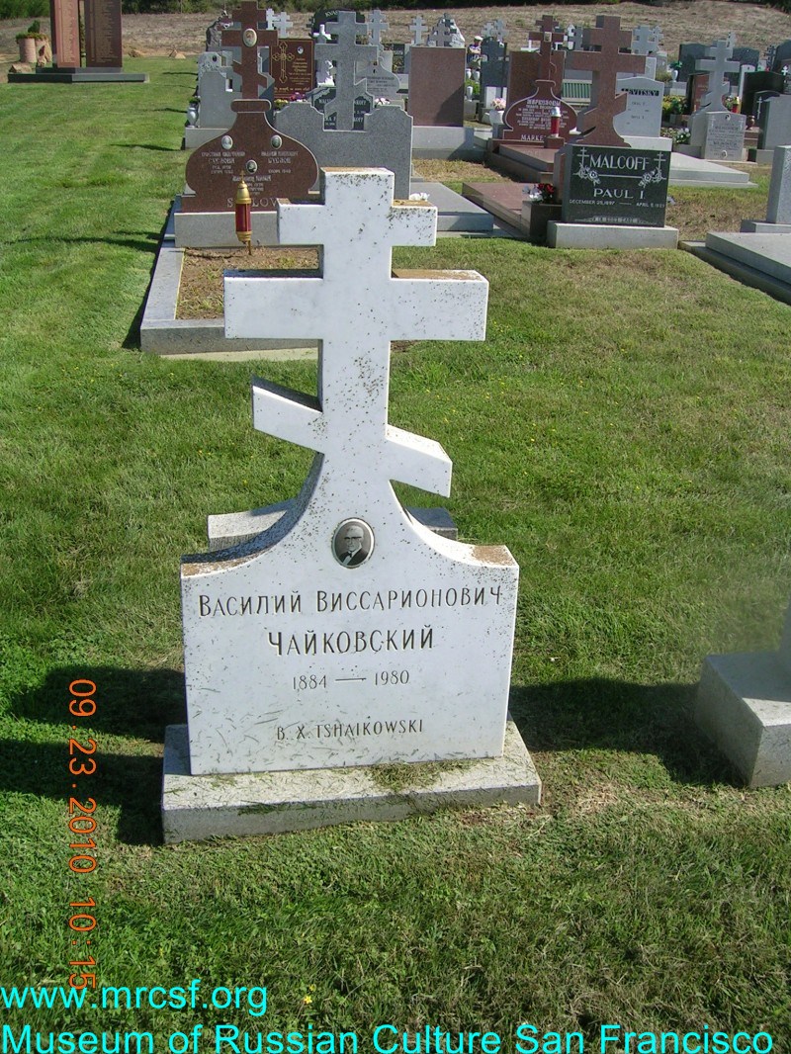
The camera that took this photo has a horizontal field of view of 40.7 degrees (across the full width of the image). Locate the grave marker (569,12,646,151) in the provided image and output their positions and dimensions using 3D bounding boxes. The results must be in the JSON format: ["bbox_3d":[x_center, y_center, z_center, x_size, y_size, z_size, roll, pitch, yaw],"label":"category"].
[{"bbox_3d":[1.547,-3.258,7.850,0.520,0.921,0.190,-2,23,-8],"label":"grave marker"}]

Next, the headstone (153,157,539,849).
[{"bbox_3d":[-0.087,-0.018,2.192,0.811,1.356,0.301,-1,23,-8],"label":"headstone"}]

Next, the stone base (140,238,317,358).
[{"bbox_3d":[-0.854,-1.468,6.596,1.240,0.160,2.600,-2,25,-9],"label":"stone base"}]

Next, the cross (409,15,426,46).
[{"bbox_3d":[0.610,-13.023,28.000,0.460,0.755,0.130,-2,23,-8],"label":"cross"}]

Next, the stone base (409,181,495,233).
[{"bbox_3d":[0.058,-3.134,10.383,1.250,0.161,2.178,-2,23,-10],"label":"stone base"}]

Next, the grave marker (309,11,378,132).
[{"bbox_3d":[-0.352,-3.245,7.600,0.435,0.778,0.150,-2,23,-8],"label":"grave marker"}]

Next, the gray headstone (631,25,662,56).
[{"bbox_3d":[4.099,-7.886,17.500,0.460,0.637,0.130,-2,23,-8],"label":"gray headstone"}]

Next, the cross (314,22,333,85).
[{"bbox_3d":[-1.412,-9.321,21.000,0.380,1.220,0.250,-1,23,-8],"label":"cross"}]

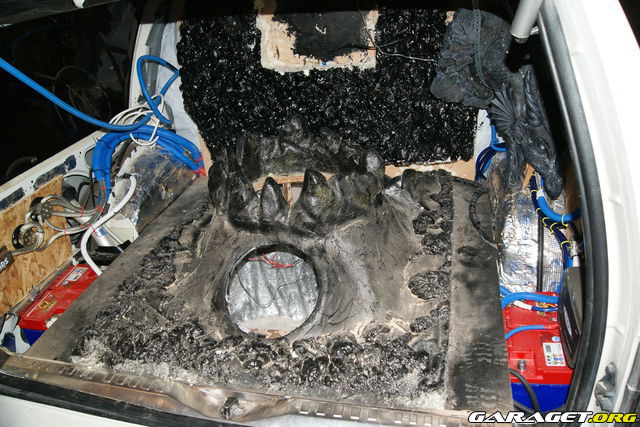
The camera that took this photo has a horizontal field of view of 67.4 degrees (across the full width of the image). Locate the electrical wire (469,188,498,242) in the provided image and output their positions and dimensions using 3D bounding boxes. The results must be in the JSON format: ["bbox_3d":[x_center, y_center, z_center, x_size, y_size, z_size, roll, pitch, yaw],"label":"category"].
[{"bbox_3d":[0.535,-0.002,1.596,0.085,0.030,0.380,1,31,15],"label":"electrical wire"}]

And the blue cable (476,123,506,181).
[{"bbox_3d":[0.682,-0.244,1.920,0.130,0.230,0.120,1,31,15],"label":"blue cable"}]

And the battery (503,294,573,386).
[{"bbox_3d":[0.552,0.370,1.263,0.175,0.190,0.280,1,31,15],"label":"battery"}]

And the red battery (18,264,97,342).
[{"bbox_3d":[-0.810,0.335,1.628,0.175,0.190,0.280,0,31,13],"label":"red battery"}]

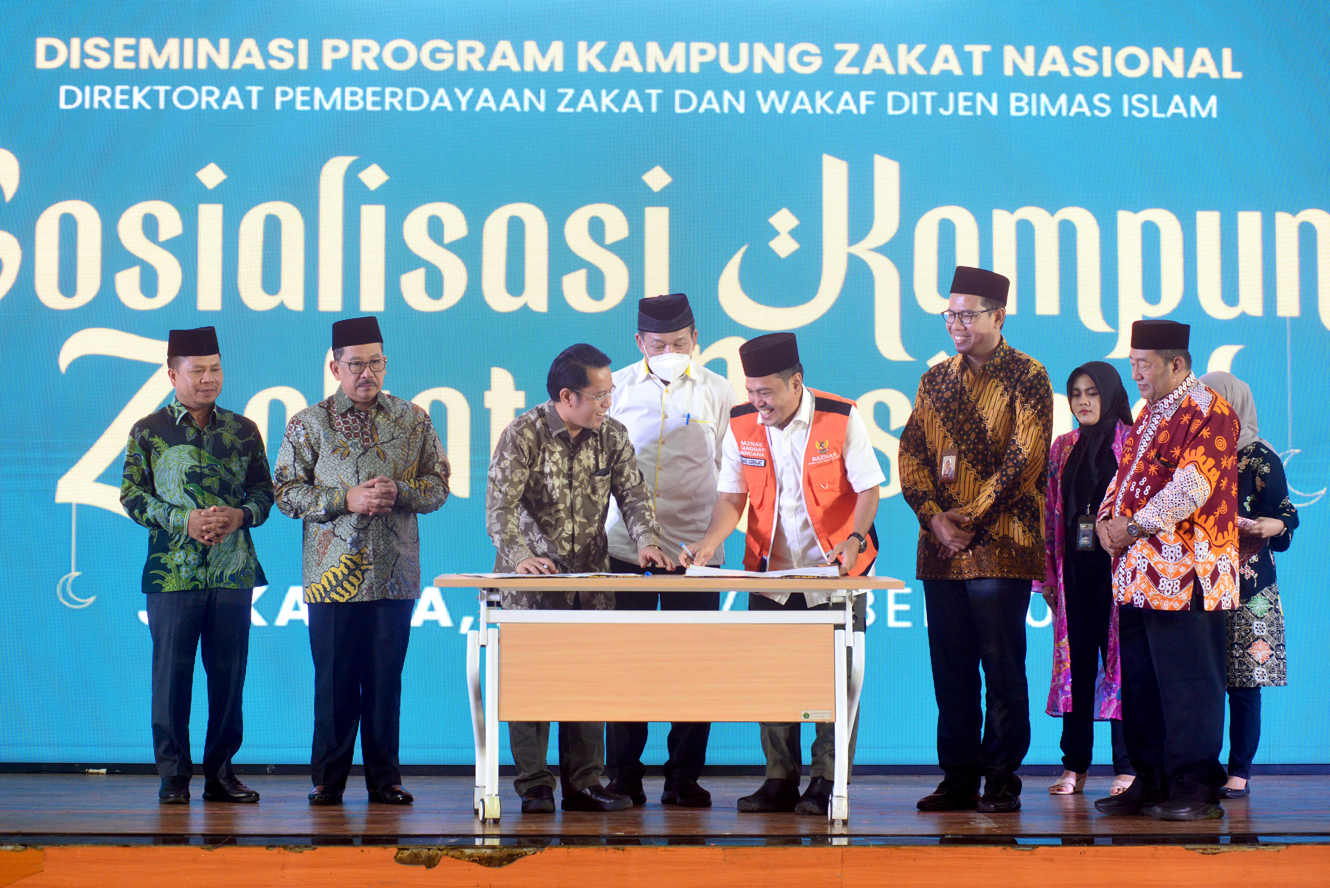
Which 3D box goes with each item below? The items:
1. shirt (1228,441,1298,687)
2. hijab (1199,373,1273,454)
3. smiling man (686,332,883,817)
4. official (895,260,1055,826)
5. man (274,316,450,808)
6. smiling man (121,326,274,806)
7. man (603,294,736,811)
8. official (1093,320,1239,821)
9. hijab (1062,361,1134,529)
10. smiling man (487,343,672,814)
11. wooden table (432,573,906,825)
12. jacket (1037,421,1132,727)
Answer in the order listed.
[{"bbox_3d":[2.094,0.426,10.554,0.340,0.879,0.390,1,-1,-35],"label":"shirt"},{"bbox_3d":[2.029,-0.104,10.583,0.290,0.316,0.260,1,-1,-30],"label":"hijab"},{"bbox_3d":[0.422,0.434,10.214,0.600,1.642,0.550,0,-1,22],"label":"smiling man"},{"bbox_3d":[1.063,0.325,10.096,0.510,1.858,0.380,-1,-1,33],"label":"official"},{"bbox_3d":[-1.065,0.407,10.355,0.600,1.703,0.380,0,-1,-12],"label":"man"},{"bbox_3d":[-1.642,0.423,10.394,0.530,1.670,0.380,0,-1,-10],"label":"smiling man"},{"bbox_3d":[0.016,0.366,10.415,0.490,1.785,0.380,0,-1,5],"label":"man"},{"bbox_3d":[1.683,0.417,9.924,0.430,1.667,0.520,1,-1,-38],"label":"official"},{"bbox_3d":[1.555,0.004,10.621,0.260,0.601,0.280,0,-1,18],"label":"hijab"},{"bbox_3d":[-0.296,0.456,10.224,0.550,1.599,0.550,0,-1,-27],"label":"smiling man"},{"bbox_3d":[0.007,0.855,9.872,1.530,0.790,0.570,0,-1,-2],"label":"wooden table"},{"bbox_3d":[1.521,0.456,10.644,0.380,1.073,0.290,0,-1,20],"label":"jacket"}]

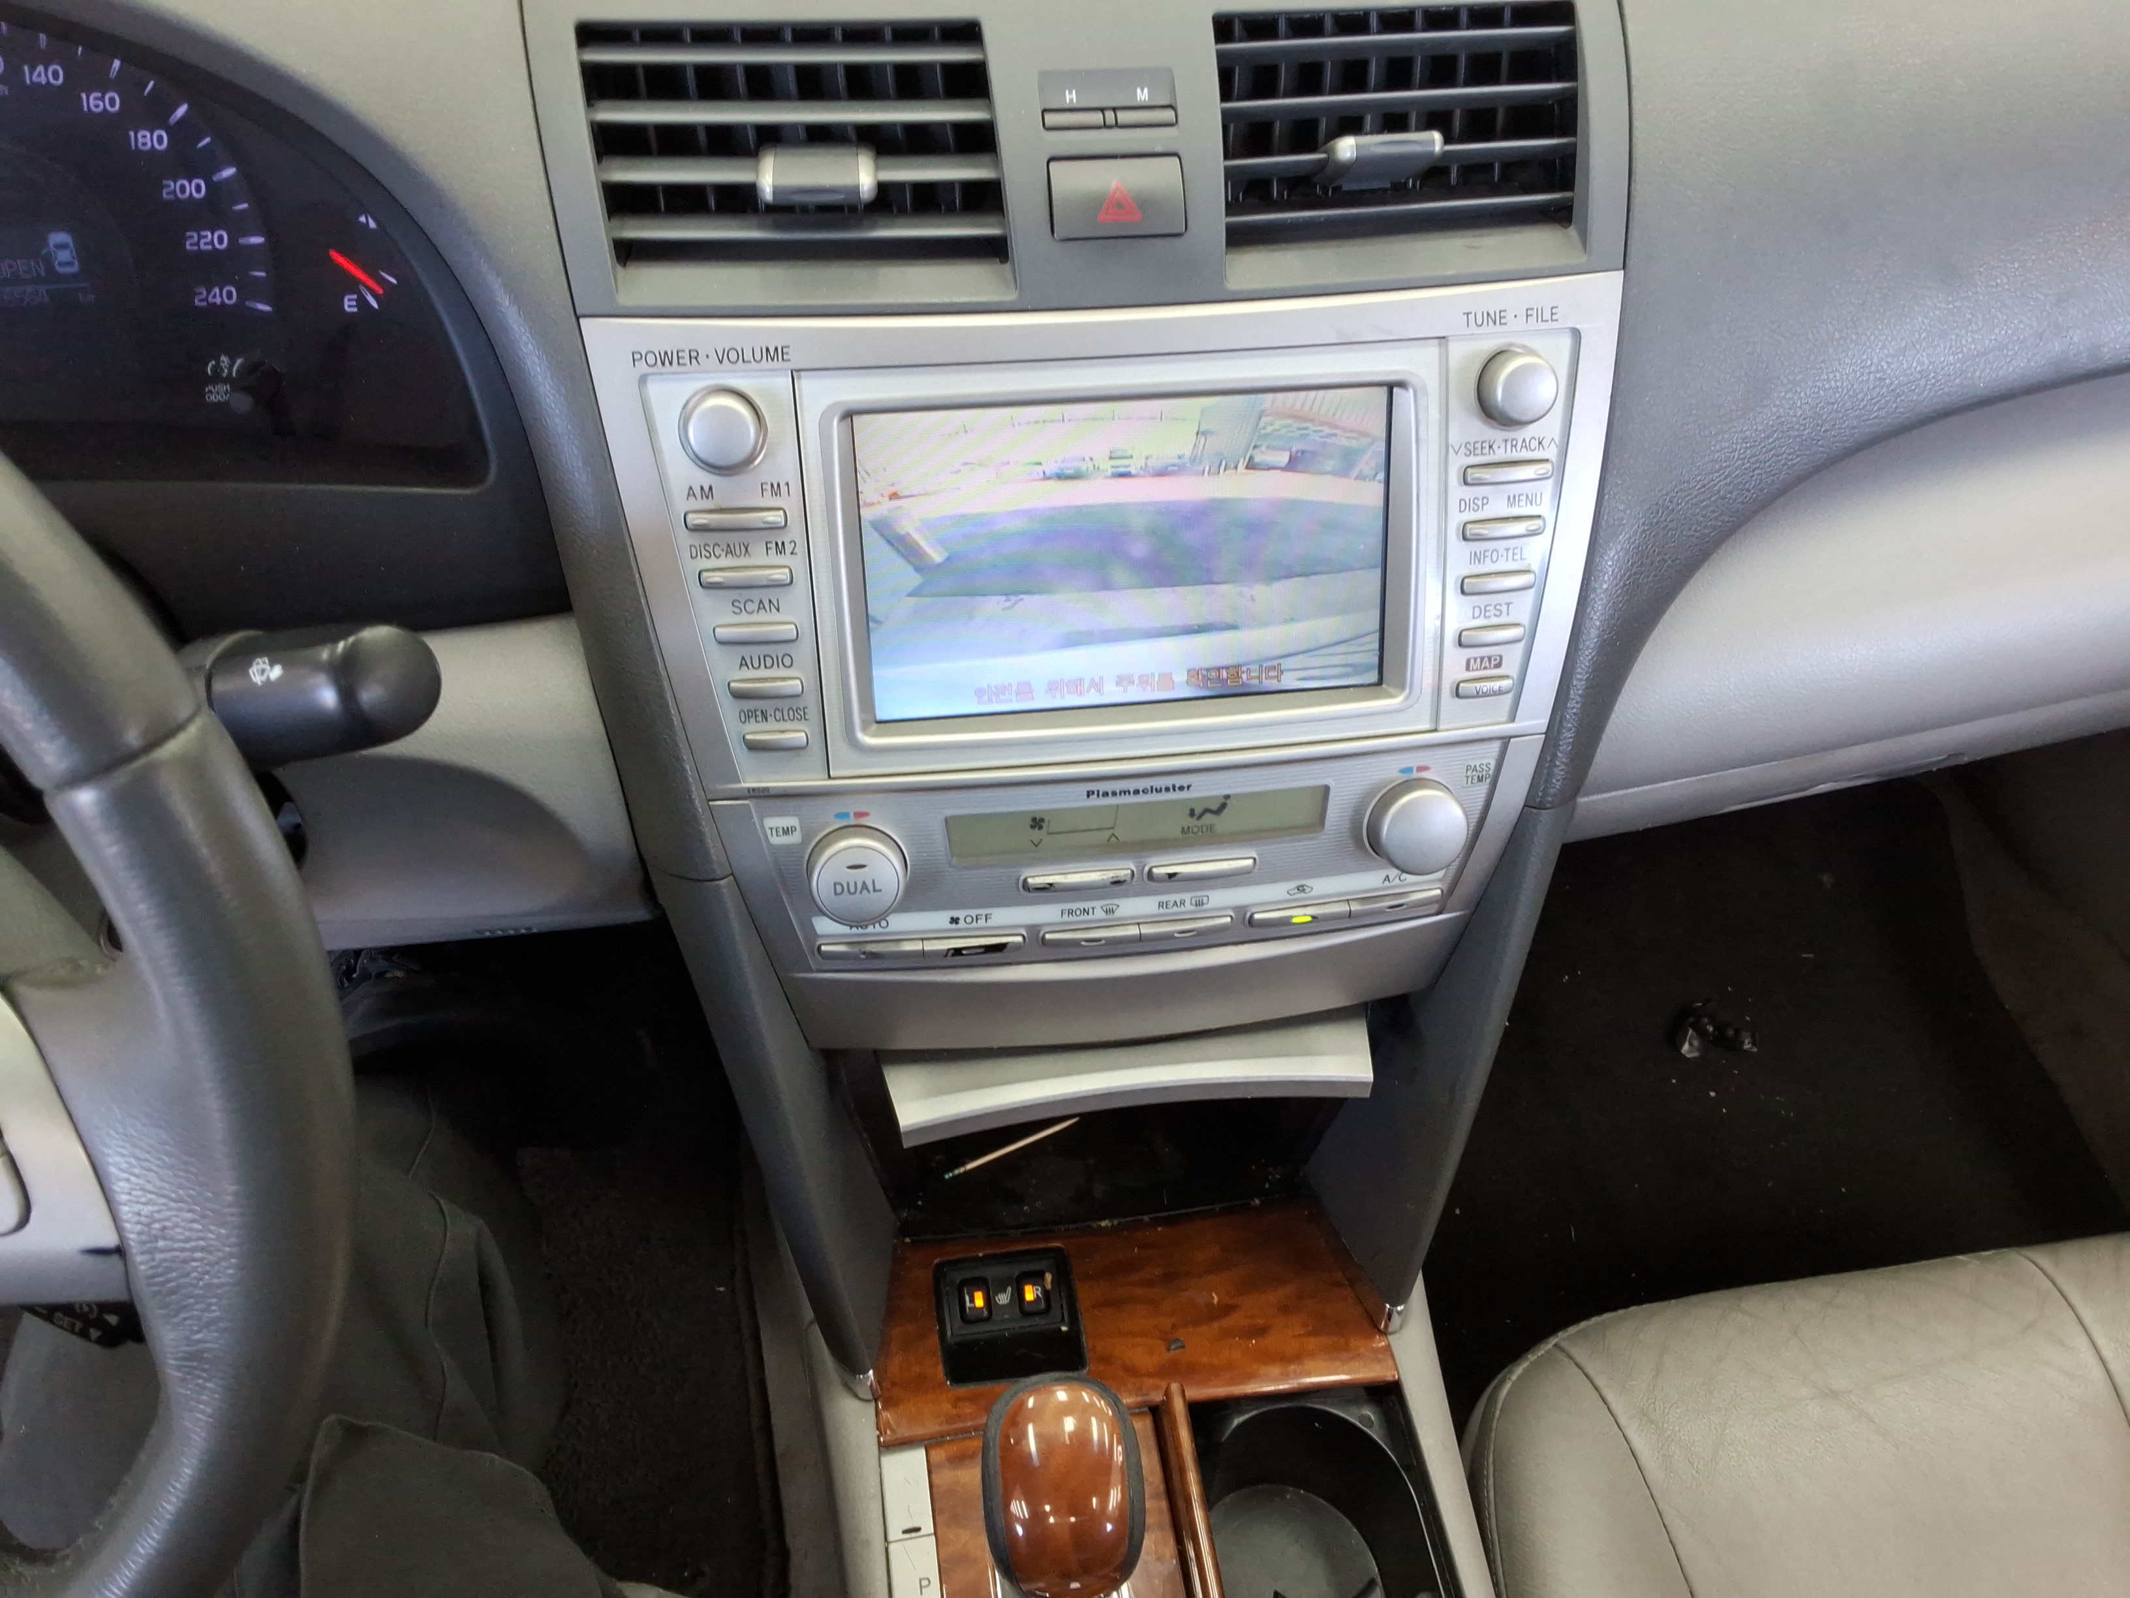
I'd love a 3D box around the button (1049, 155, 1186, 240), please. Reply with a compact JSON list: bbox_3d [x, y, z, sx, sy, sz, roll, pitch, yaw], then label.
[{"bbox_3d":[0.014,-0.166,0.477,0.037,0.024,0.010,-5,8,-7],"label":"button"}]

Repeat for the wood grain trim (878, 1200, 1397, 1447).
[{"bbox_3d":[0.023,0.191,0.635,0.187,0.018,0.075,-5,57,-7],"label":"wood grain trim"}]

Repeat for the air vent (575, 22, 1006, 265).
[{"bbox_3d":[-0.076,-0.181,0.479,0.110,0.067,0.027,-2,8,-5],"label":"air vent"}]

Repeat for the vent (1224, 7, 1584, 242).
[{"bbox_3d":[0.095,-0.194,0.503,0.107,0.067,0.027,-8,8,-10],"label":"vent"}]

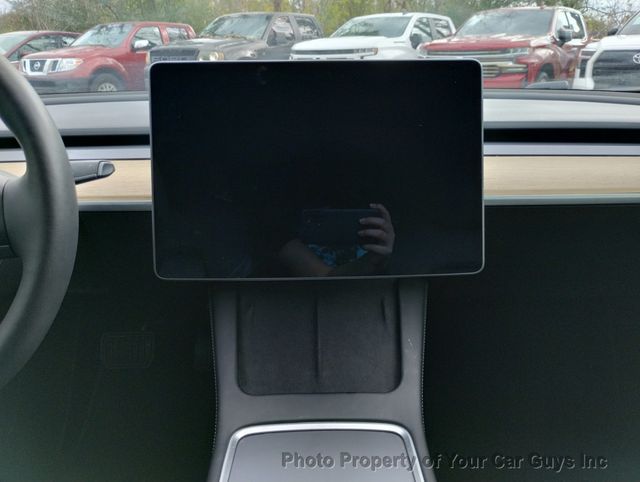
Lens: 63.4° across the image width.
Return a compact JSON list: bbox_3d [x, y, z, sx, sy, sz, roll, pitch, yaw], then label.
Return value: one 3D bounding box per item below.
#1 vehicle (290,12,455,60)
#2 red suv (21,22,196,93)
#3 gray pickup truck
[{"bbox_3d":[1.642,-3.997,11.396,2.070,1.920,5.850,14,25,33],"label":"vehicle"},{"bbox_3d":[-4.180,-4.156,12.024,1.870,1.800,5.220,11,23,28],"label":"red suv"},{"bbox_3d":[-1.222,-4.102,11.692,2.020,1.920,5.700,12,24,30],"label":"gray pickup truck"}]

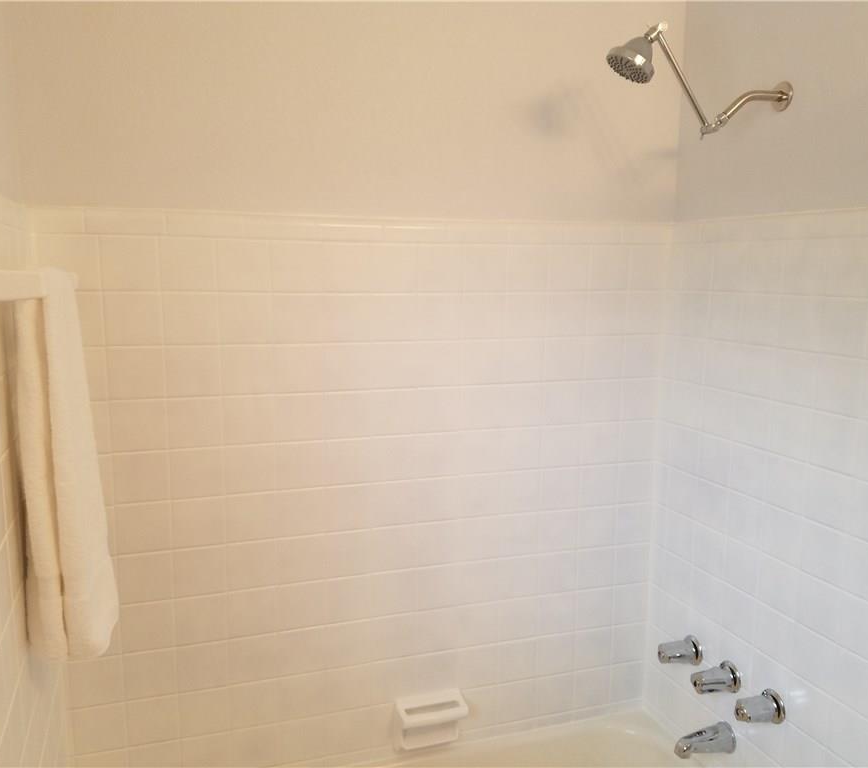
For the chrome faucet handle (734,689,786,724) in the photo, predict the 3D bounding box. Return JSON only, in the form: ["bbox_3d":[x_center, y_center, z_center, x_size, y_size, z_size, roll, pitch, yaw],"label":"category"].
[{"bbox_3d":[0.697,0.702,1.664,0.088,0.071,0.071,-2,8,-18],"label":"chrome faucet handle"}]

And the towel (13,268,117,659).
[{"bbox_3d":[-0.605,0.104,1.273,0.106,0.595,0.293,-2,8,-18],"label":"towel"}]

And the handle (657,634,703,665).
[{"bbox_3d":[0.609,0.669,1.923,0.089,0.071,0.071,-2,8,-18],"label":"handle"}]

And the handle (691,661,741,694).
[{"bbox_3d":[0.651,0.688,1.793,0.093,0.071,0.071,-2,8,-18],"label":"handle"}]

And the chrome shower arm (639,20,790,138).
[{"bbox_3d":[0.558,-0.590,1.528,0.343,0.213,0.078,-2,8,-18],"label":"chrome shower arm"}]

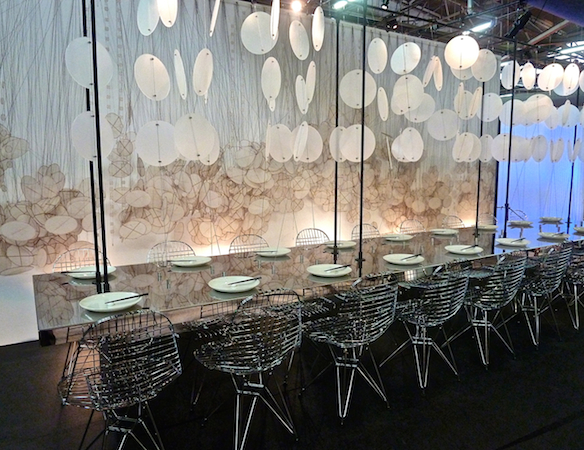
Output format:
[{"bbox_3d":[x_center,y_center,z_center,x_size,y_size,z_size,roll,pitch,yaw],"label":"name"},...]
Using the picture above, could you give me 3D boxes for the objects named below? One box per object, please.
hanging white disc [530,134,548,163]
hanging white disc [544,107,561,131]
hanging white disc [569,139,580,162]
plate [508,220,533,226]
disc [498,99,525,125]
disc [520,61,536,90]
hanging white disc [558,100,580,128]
[{"bbox_3d":[2.328,-0.717,4.070,0.010,0.250,0.250,0,8,-3],"label":"hanging white disc"},{"bbox_3d":[2.682,-1.104,4.470,0.250,0.250,0.012,-4,6,-25],"label":"hanging white disc"},{"bbox_3d":[2.962,-0.779,4.530,0.012,0.250,0.250,16,16,41],"label":"hanging white disc"},{"bbox_3d":[2.533,-0.011,4.798,0.280,0.027,0.280,0,7,0],"label":"plate"},{"bbox_3d":[2.068,-1.046,4.040,0.250,0.250,0.010,4,8,27],"label":"disc"},{"bbox_3d":[2.192,-1.376,4.010,0.250,0.250,0.010,-5,9,-32],"label":"disc"},{"bbox_3d":[2.892,-1.142,4.520,0.250,0.250,0.012,0,1,-3],"label":"hanging white disc"}]

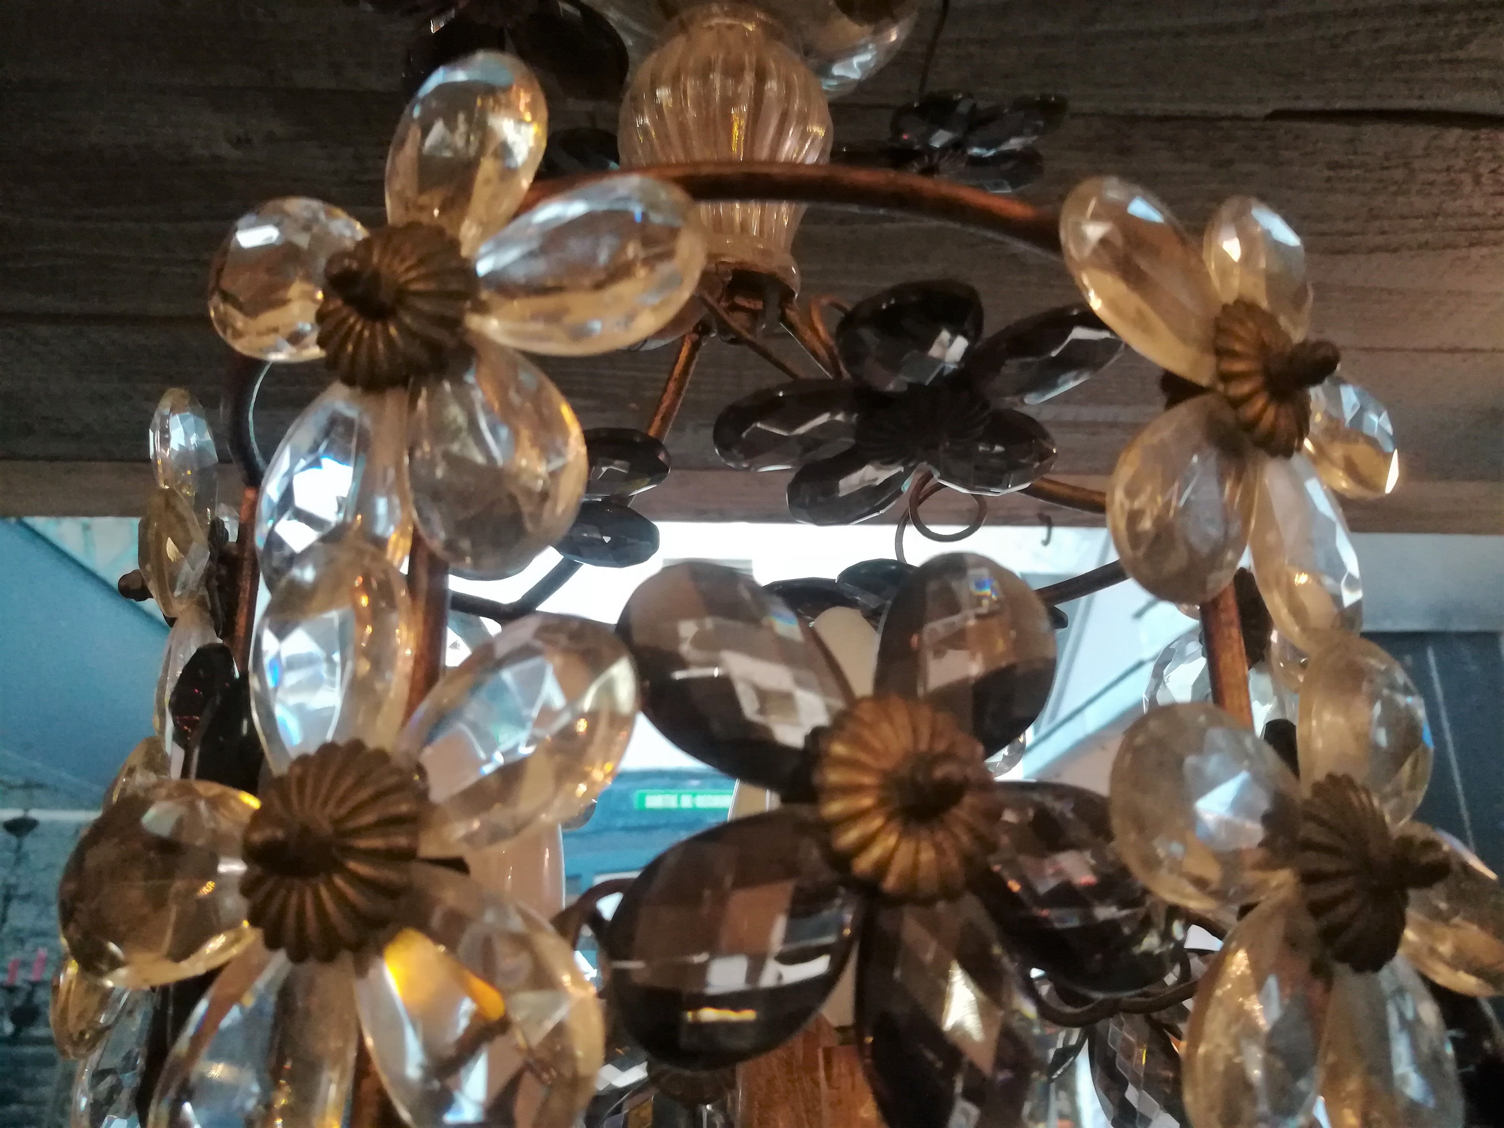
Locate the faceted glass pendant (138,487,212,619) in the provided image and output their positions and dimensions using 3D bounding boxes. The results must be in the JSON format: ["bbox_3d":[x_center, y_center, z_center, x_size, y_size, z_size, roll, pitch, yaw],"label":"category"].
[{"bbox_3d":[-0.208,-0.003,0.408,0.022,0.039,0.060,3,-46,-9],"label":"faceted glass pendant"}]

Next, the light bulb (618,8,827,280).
[{"bbox_3d":[-0.013,-0.202,0.563,0.106,0.162,0.106,1,-20,0],"label":"light bulb"}]

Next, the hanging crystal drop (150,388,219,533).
[{"bbox_3d":[-0.227,-0.042,0.453,0.023,0.061,0.038,3,-20,-9],"label":"hanging crystal drop"}]

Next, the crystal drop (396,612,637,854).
[{"bbox_3d":[-0.050,0.035,0.240,0.062,0.039,0.023,-42,-25,-1],"label":"crystal drop"}]

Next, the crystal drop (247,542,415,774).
[{"bbox_3d":[-0.095,0.021,0.257,0.039,0.062,0.023,-4,-20,16],"label":"crystal drop"}]

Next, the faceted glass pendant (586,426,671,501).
[{"bbox_3d":[-0.064,-0.046,0.515,0.060,0.023,0.039,2,-44,7],"label":"faceted glass pendant"}]

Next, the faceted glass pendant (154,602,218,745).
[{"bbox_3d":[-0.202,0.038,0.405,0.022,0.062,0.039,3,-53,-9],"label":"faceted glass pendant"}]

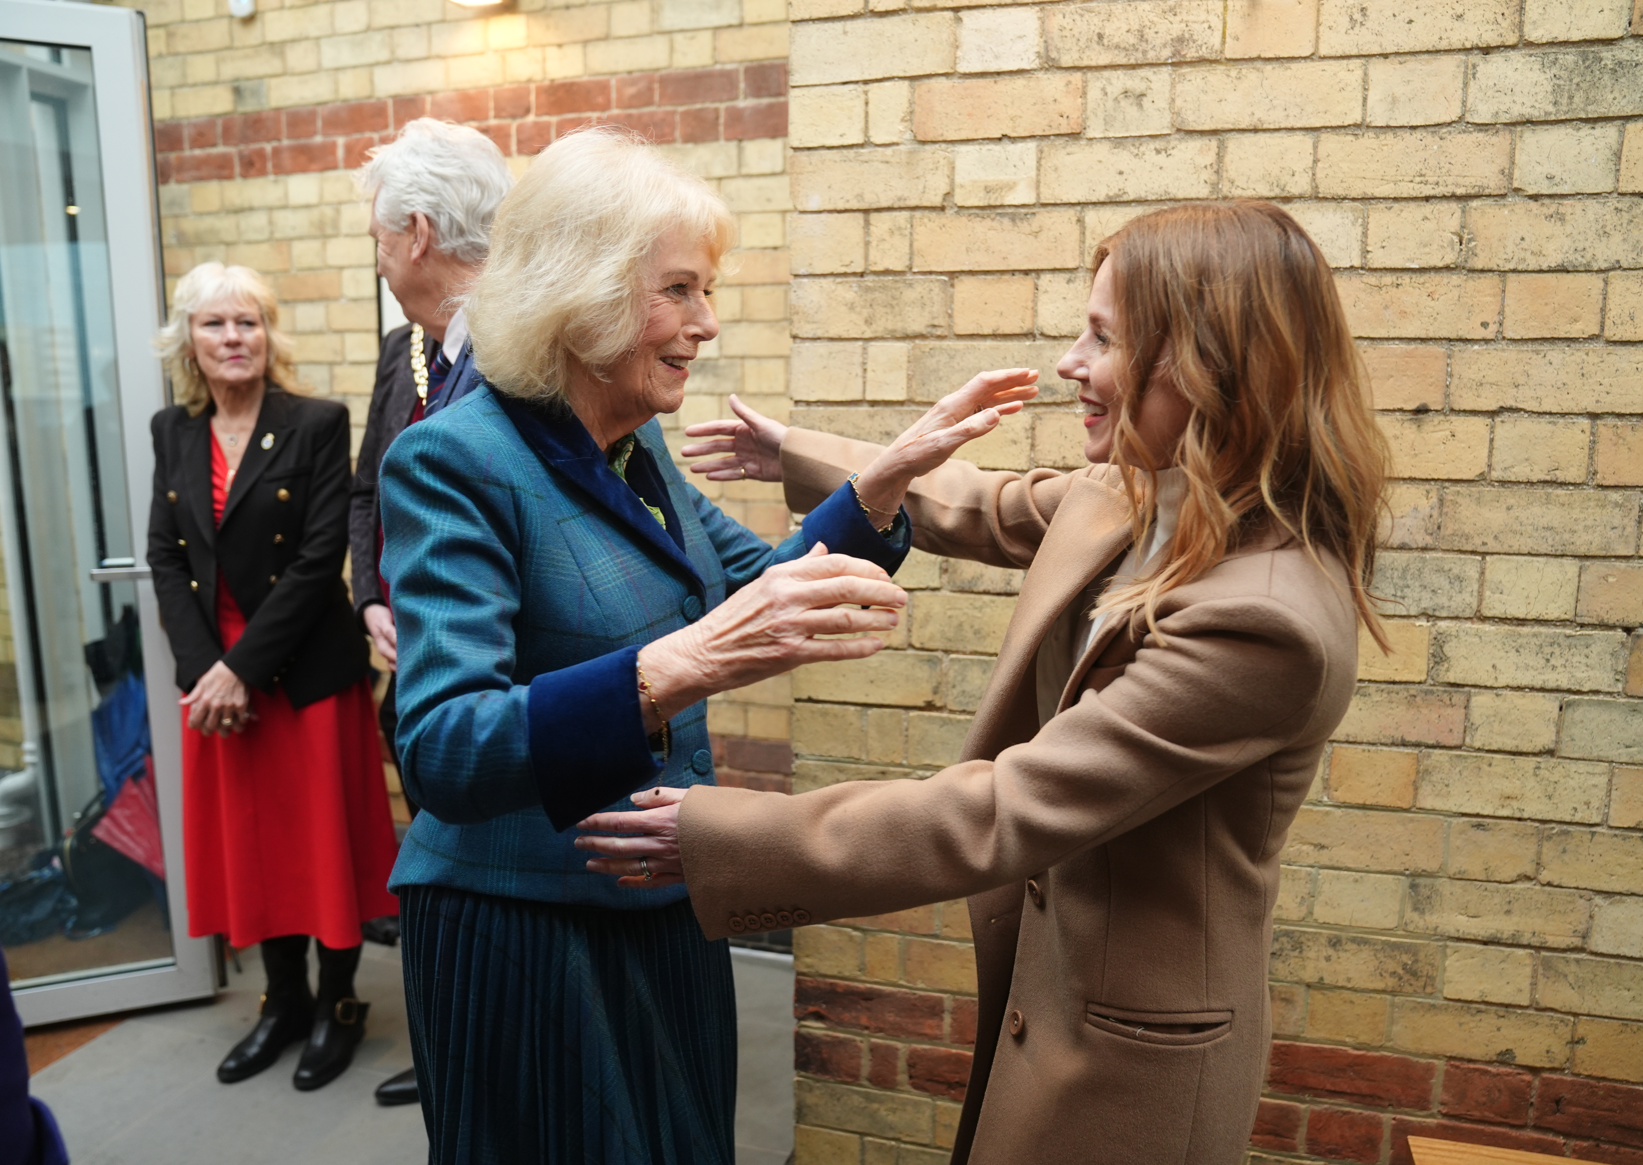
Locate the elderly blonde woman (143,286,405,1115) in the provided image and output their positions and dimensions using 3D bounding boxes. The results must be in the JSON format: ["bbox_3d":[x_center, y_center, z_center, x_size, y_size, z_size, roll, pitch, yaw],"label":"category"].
[{"bbox_3d":[-1.133,0.198,2.431,0.470,1.680,0.370,0,9,0],"label":"elderly blonde woman"}]

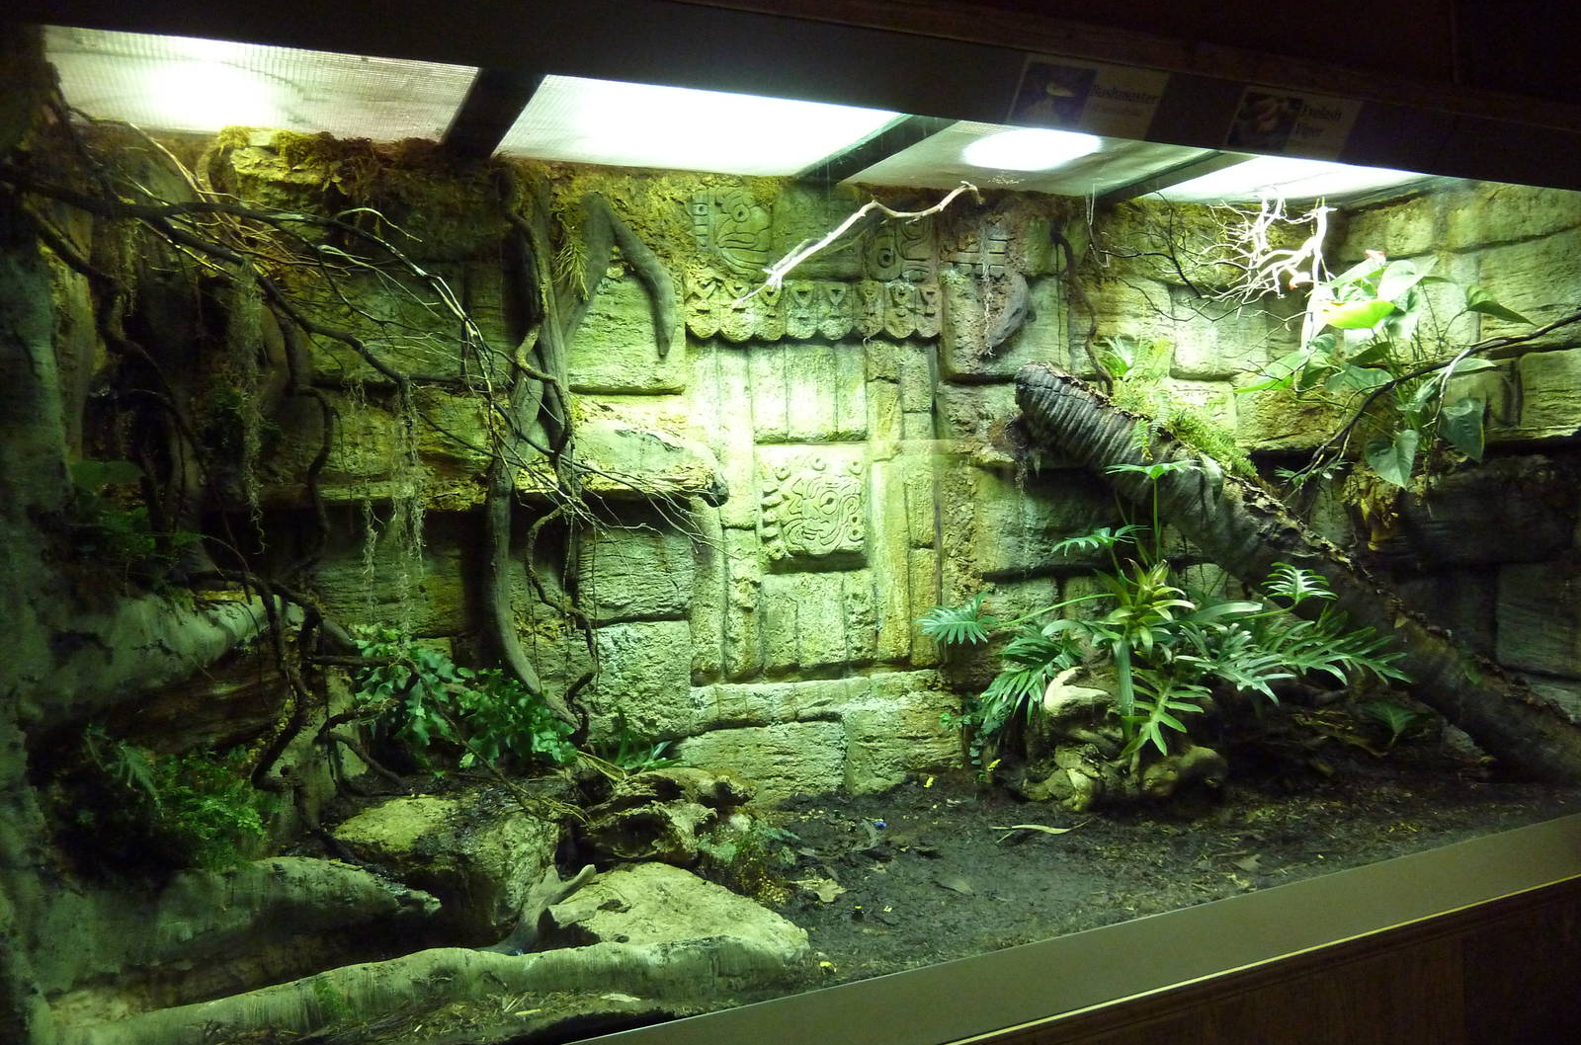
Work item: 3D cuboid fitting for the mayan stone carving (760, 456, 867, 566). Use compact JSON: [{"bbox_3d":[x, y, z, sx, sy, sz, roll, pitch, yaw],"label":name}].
[{"bbox_3d":[0.049,-0.024,2.450,0.228,0.232,0.045,-3,3,-21],"label":"mayan stone carving"}]

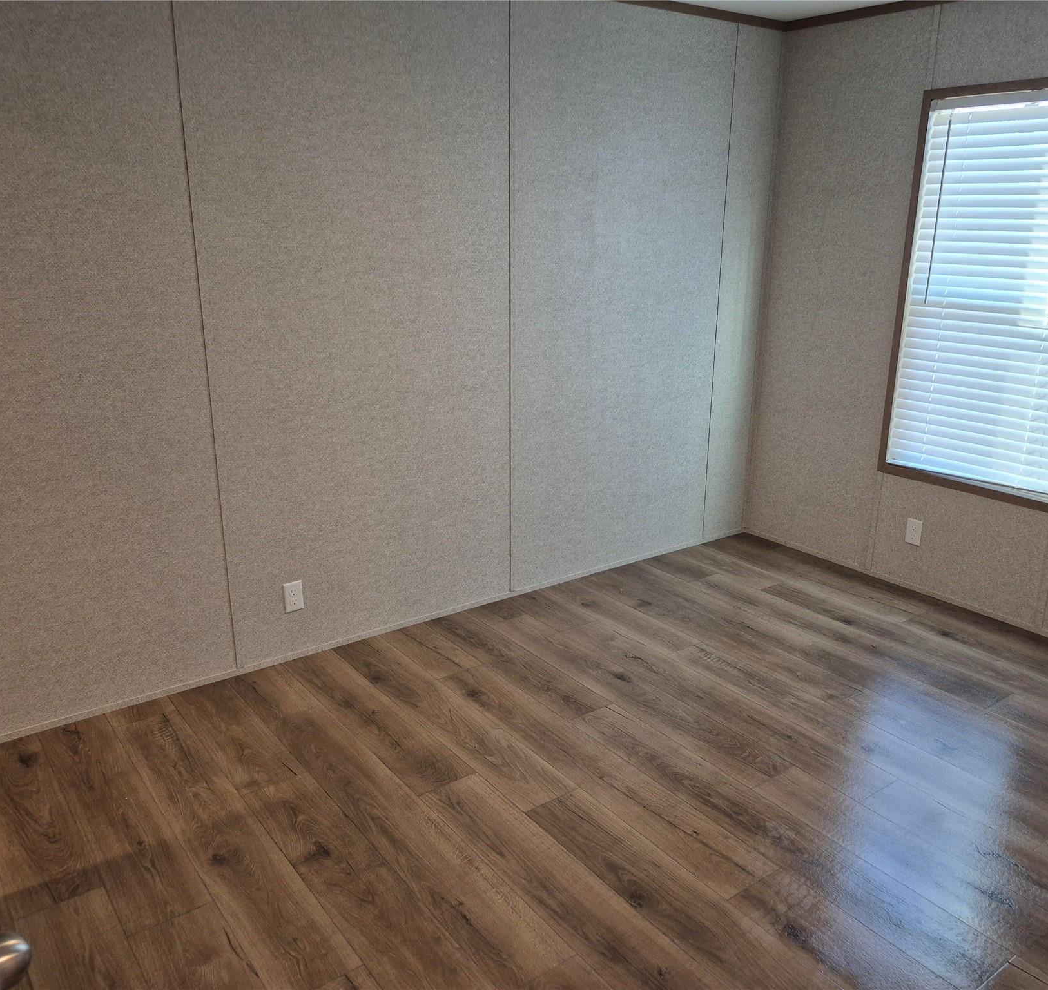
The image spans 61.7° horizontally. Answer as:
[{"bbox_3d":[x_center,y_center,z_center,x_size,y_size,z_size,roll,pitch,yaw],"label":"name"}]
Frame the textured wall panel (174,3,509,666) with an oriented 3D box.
[{"bbox_3d":[-0.555,-0.619,3.230,1.218,2.436,0.030,-11,20,-34],"label":"textured wall panel"}]

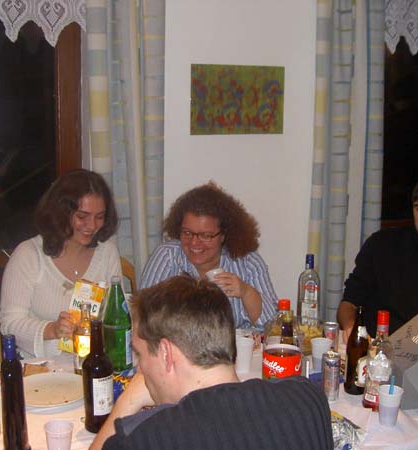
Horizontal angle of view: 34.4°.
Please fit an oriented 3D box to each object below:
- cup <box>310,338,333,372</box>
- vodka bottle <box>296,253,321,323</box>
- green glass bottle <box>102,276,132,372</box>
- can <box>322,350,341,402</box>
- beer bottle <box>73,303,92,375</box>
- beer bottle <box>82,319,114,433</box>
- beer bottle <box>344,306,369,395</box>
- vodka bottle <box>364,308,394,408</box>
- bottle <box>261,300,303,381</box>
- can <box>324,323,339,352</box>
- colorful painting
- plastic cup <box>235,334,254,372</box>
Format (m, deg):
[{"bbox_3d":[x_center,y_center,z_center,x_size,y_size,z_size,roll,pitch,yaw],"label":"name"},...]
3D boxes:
[{"bbox_3d":[0.362,0.417,2.177,0.070,0.105,0.070,1,10,0],"label":"cup"},{"bbox_3d":[0.365,0.263,2.454,0.081,0.310,0.081,1,10,0],"label":"vodka bottle"},{"bbox_3d":[-0.288,0.312,2.140,0.090,0.306,0.090,1,10,0],"label":"green glass bottle"},{"bbox_3d":[0.351,0.430,1.900,0.054,0.136,0.054,1,11,0],"label":"can"},{"bbox_3d":[-0.372,0.343,2.052,0.074,0.232,0.074,1,11,0],"label":"beer bottle"},{"bbox_3d":[-0.286,0.386,1.752,0.079,0.297,0.079,1,10,0],"label":"beer bottle"},{"bbox_3d":[0.431,0.359,1.949,0.069,0.258,0.069,1,11,0],"label":"beer bottle"},{"bbox_3d":[0.460,0.369,1.847,0.073,0.279,0.073,1,11,0],"label":"vodka bottle"},{"bbox_3d":[0.190,0.356,1.751,0.096,0.332,0.096,1,11,0],"label":"bottle"},{"bbox_3d":[0.409,0.390,2.253,0.053,0.133,0.053,1,10,0],"label":"can"},{"bbox_3d":[0.139,-0.580,3.150,0.473,0.315,0.020,-3,12,-21],"label":"colorful painting"},{"bbox_3d":[0.112,0.417,2.158,0.070,0.105,0.070,1,10,0],"label":"plastic cup"}]

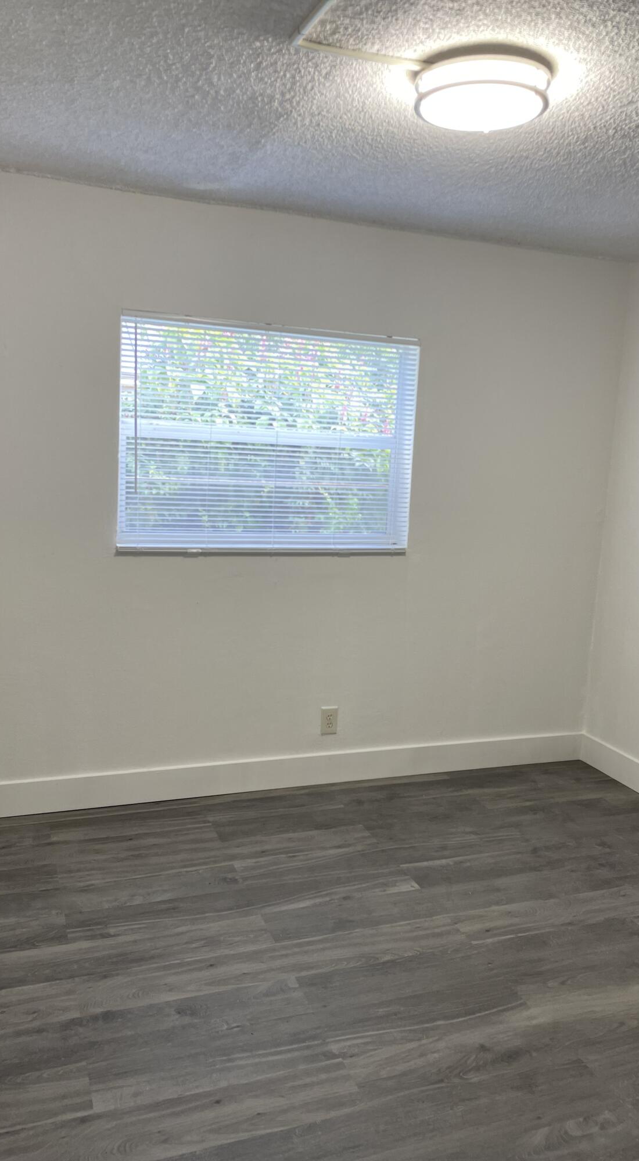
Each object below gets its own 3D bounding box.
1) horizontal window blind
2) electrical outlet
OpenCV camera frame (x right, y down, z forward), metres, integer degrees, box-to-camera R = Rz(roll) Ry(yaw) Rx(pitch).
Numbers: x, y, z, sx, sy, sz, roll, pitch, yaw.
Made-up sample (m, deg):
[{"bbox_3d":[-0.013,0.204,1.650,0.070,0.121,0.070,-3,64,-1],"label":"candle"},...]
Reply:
[{"bbox_3d":[-0.198,-0.592,3.691,1.287,0.923,0.100,-1,10,-21],"label":"horizontal window blind"},{"bbox_3d":[0.046,0.639,3.971,0.076,0.124,0.012,-1,10,-21],"label":"electrical outlet"}]

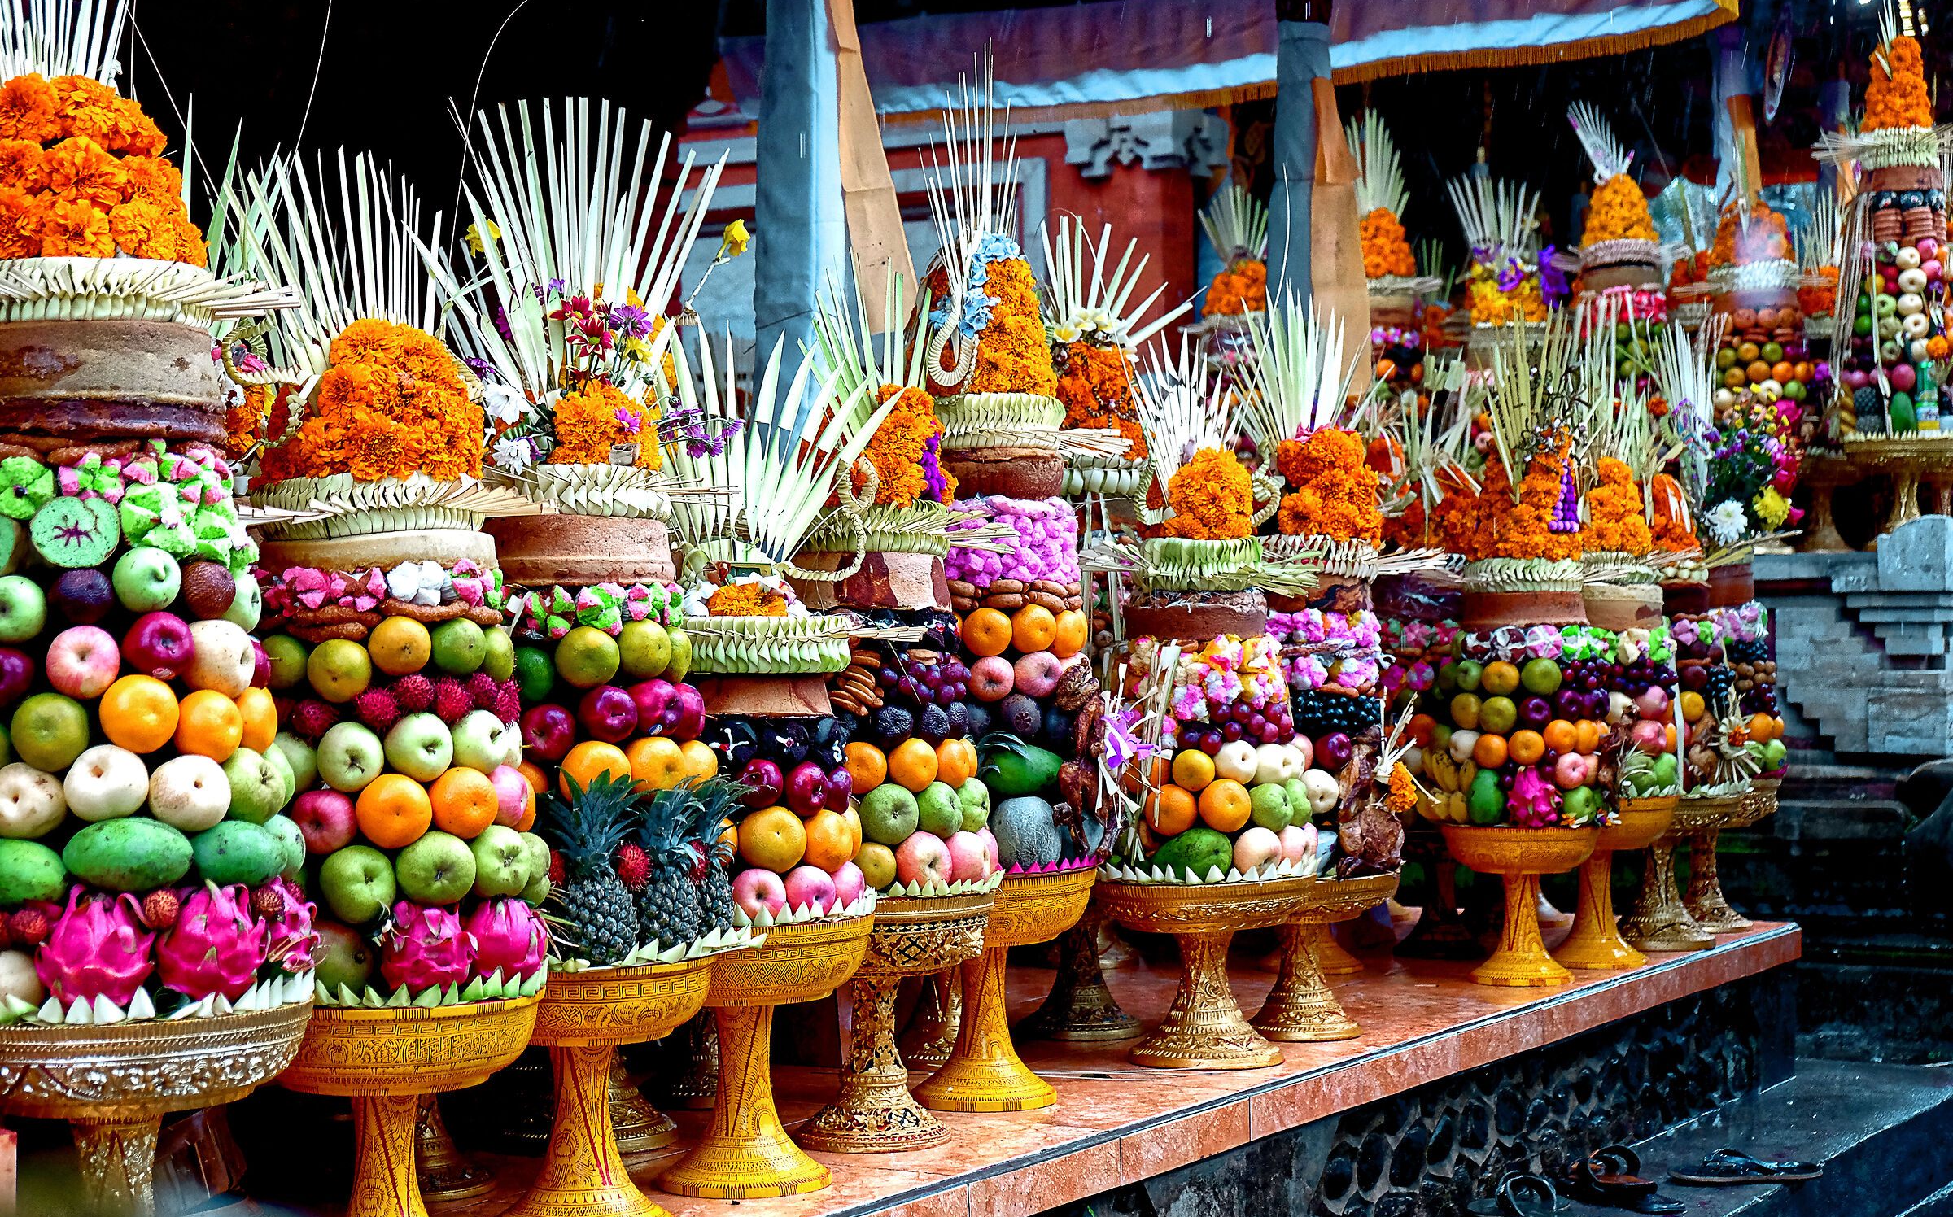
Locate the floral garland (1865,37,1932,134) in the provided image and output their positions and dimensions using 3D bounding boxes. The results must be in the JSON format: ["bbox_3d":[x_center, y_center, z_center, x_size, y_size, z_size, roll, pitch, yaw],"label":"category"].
[{"bbox_3d":[2.555,-1.454,8.400,0.195,0.262,0.195,0,-1,0],"label":"floral garland"}]

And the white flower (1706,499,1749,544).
[{"bbox_3d":[1.705,-0.196,6.900,0.100,0.100,0.065,0,-1,14],"label":"white flower"}]

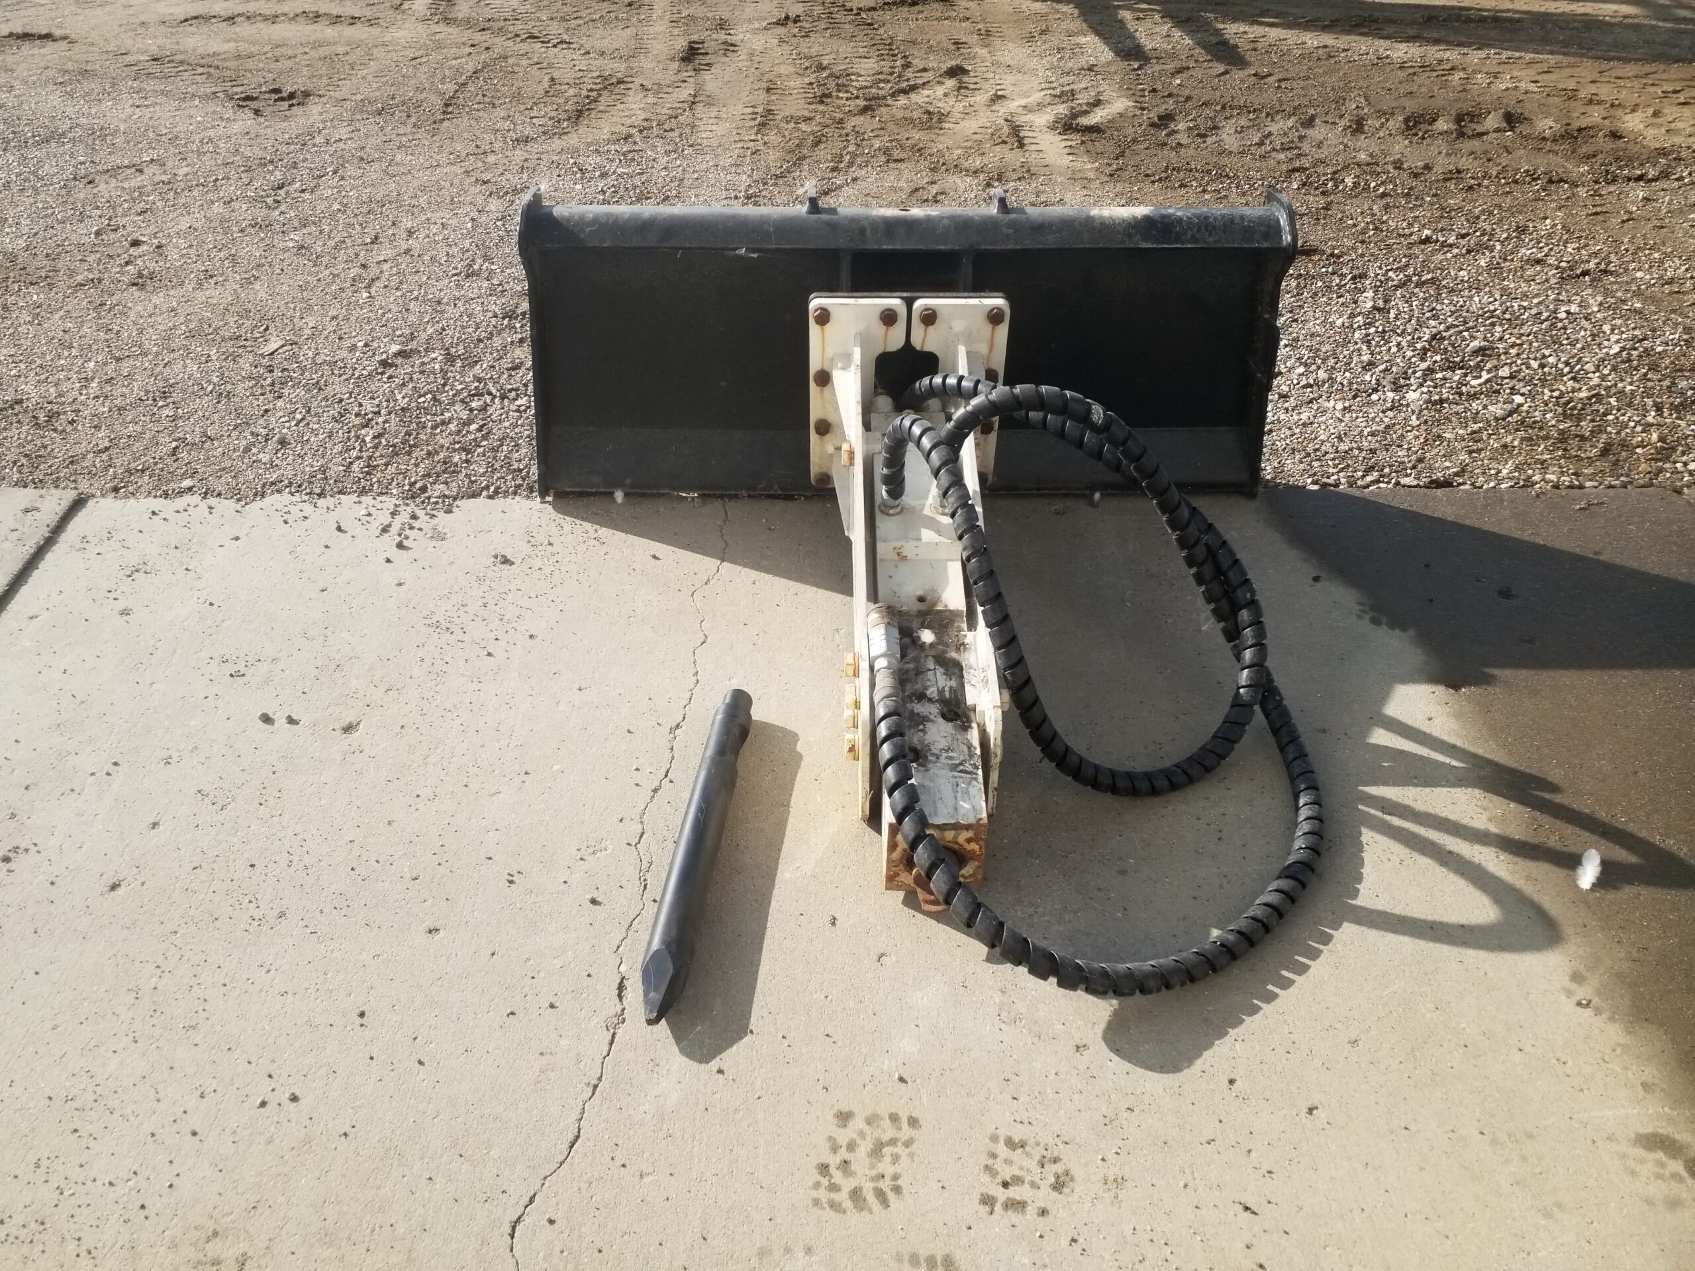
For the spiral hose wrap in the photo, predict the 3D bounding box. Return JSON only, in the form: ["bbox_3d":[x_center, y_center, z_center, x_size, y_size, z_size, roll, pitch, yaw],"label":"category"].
[{"bbox_3d":[0.302,-0.026,1.629,0.553,0.370,0.883,0,41,0],"label":"spiral hose wrap"}]

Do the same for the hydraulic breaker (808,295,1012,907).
[{"bbox_3d":[0.091,-0.084,1.699,0.283,0.332,0.832,0,45,0],"label":"hydraulic breaker"}]

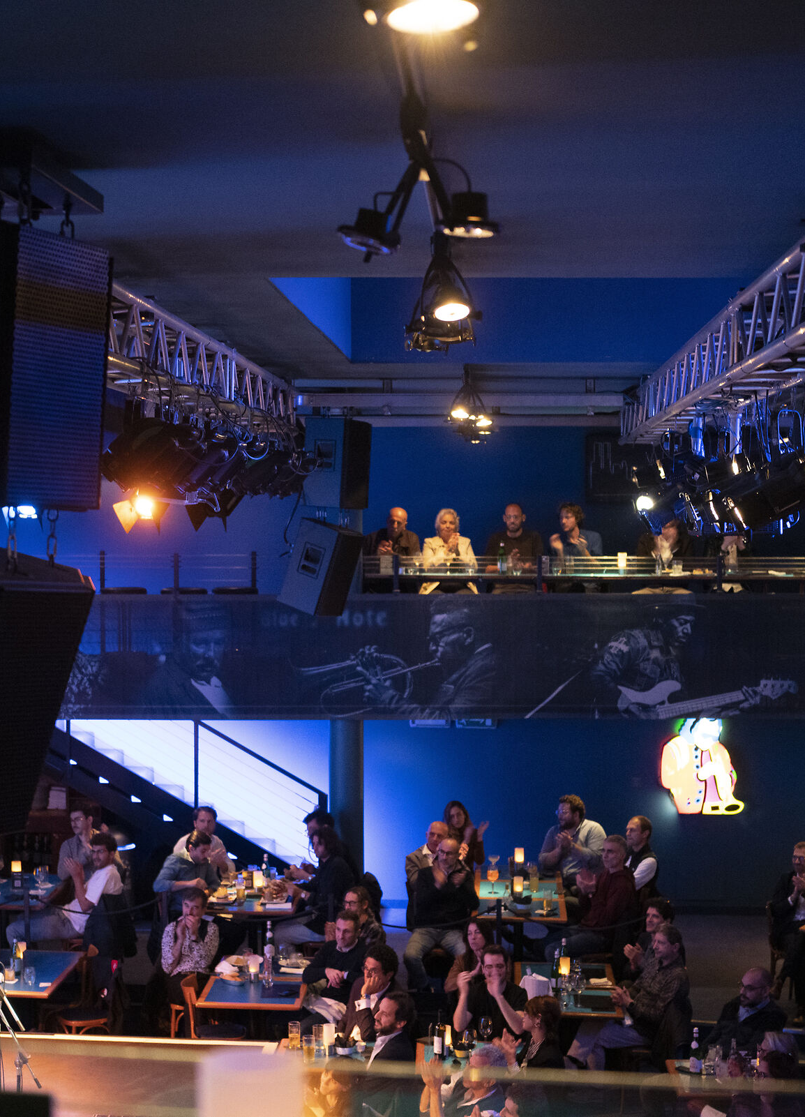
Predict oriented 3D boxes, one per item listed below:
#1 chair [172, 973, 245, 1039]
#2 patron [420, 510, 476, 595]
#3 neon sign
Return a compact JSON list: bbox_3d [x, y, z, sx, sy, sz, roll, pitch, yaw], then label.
[{"bbox_3d":[-1.323,3.297,12.934,0.500,0.840,0.440,0,1,12],"label":"chair"},{"bbox_3d":[0.388,0.224,15.411,0.520,1.260,0.780,0,2,0],"label":"patron"},{"bbox_3d":[2.817,1.870,17.501,0.800,1.080,0.100,0,1,3],"label":"neon sign"}]

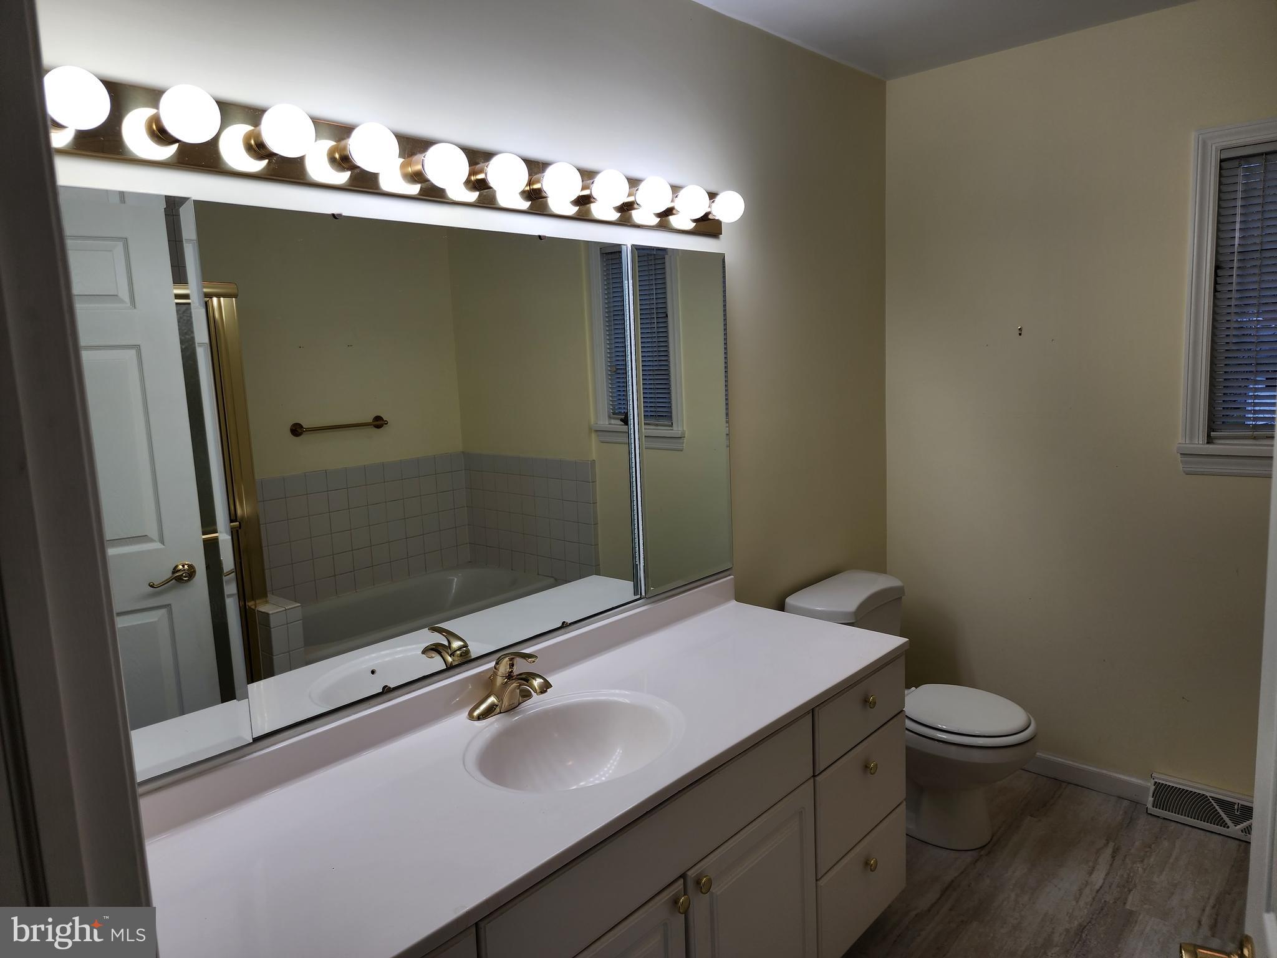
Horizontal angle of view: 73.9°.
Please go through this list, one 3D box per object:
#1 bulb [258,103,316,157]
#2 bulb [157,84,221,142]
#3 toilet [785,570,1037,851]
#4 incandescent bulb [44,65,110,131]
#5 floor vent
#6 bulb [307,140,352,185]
[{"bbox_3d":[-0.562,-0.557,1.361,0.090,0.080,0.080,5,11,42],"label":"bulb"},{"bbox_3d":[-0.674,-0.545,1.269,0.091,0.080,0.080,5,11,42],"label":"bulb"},{"bbox_3d":[0.890,0.747,2.707,0.710,0.735,0.460,5,11,42],"label":"toilet"},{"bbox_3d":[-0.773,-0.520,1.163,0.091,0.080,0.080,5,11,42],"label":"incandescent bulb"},{"bbox_3d":[1.831,1.030,2.602,0.450,0.112,0.063,5,11,42],"label":"floor vent"},{"bbox_3d":[-0.551,-0.562,1.509,0.085,0.077,0.077,5,11,42],"label":"bulb"}]

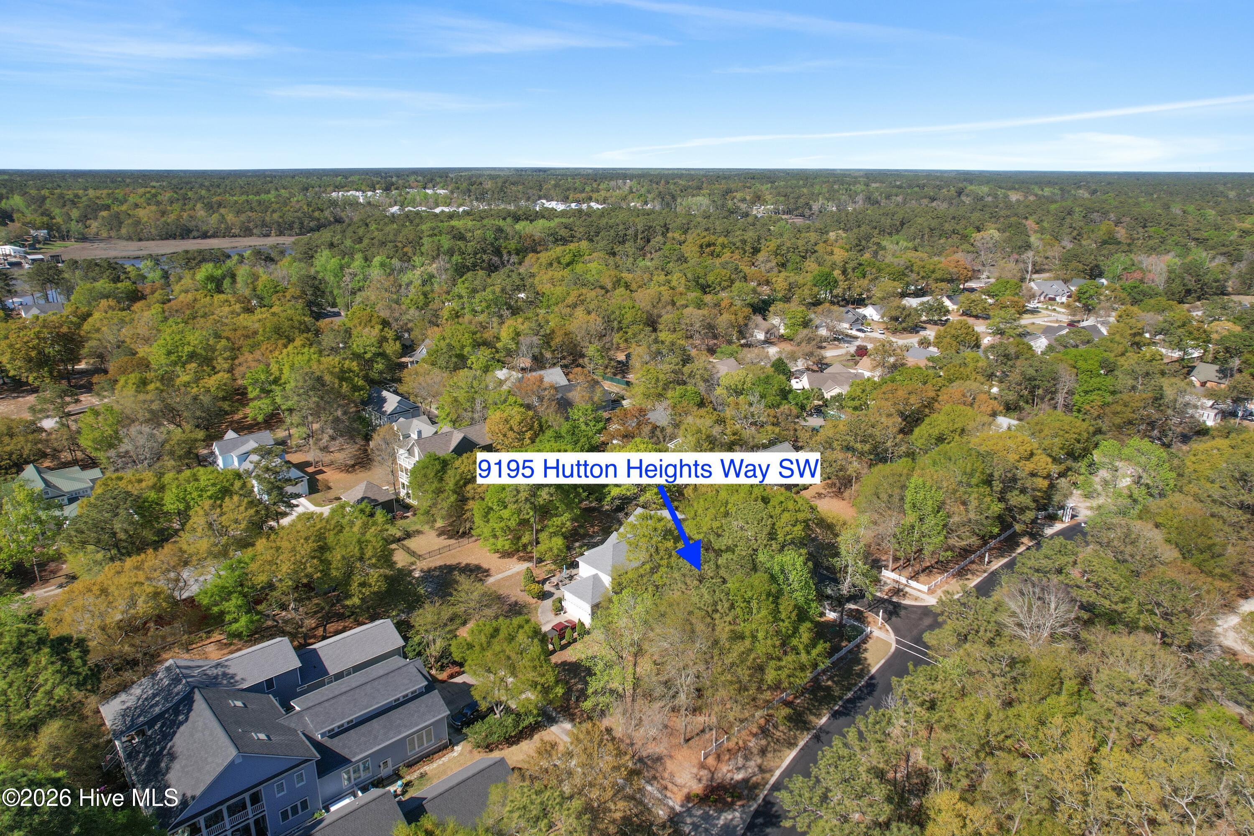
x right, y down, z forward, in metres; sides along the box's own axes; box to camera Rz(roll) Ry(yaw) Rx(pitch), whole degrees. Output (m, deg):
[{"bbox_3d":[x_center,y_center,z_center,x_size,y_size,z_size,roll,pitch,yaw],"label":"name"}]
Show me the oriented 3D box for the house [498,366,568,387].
[{"bbox_3d":[-25.790,-9.920,218.020,18.000,6.800,13.000,-17,25,-42],"label":"house"}]

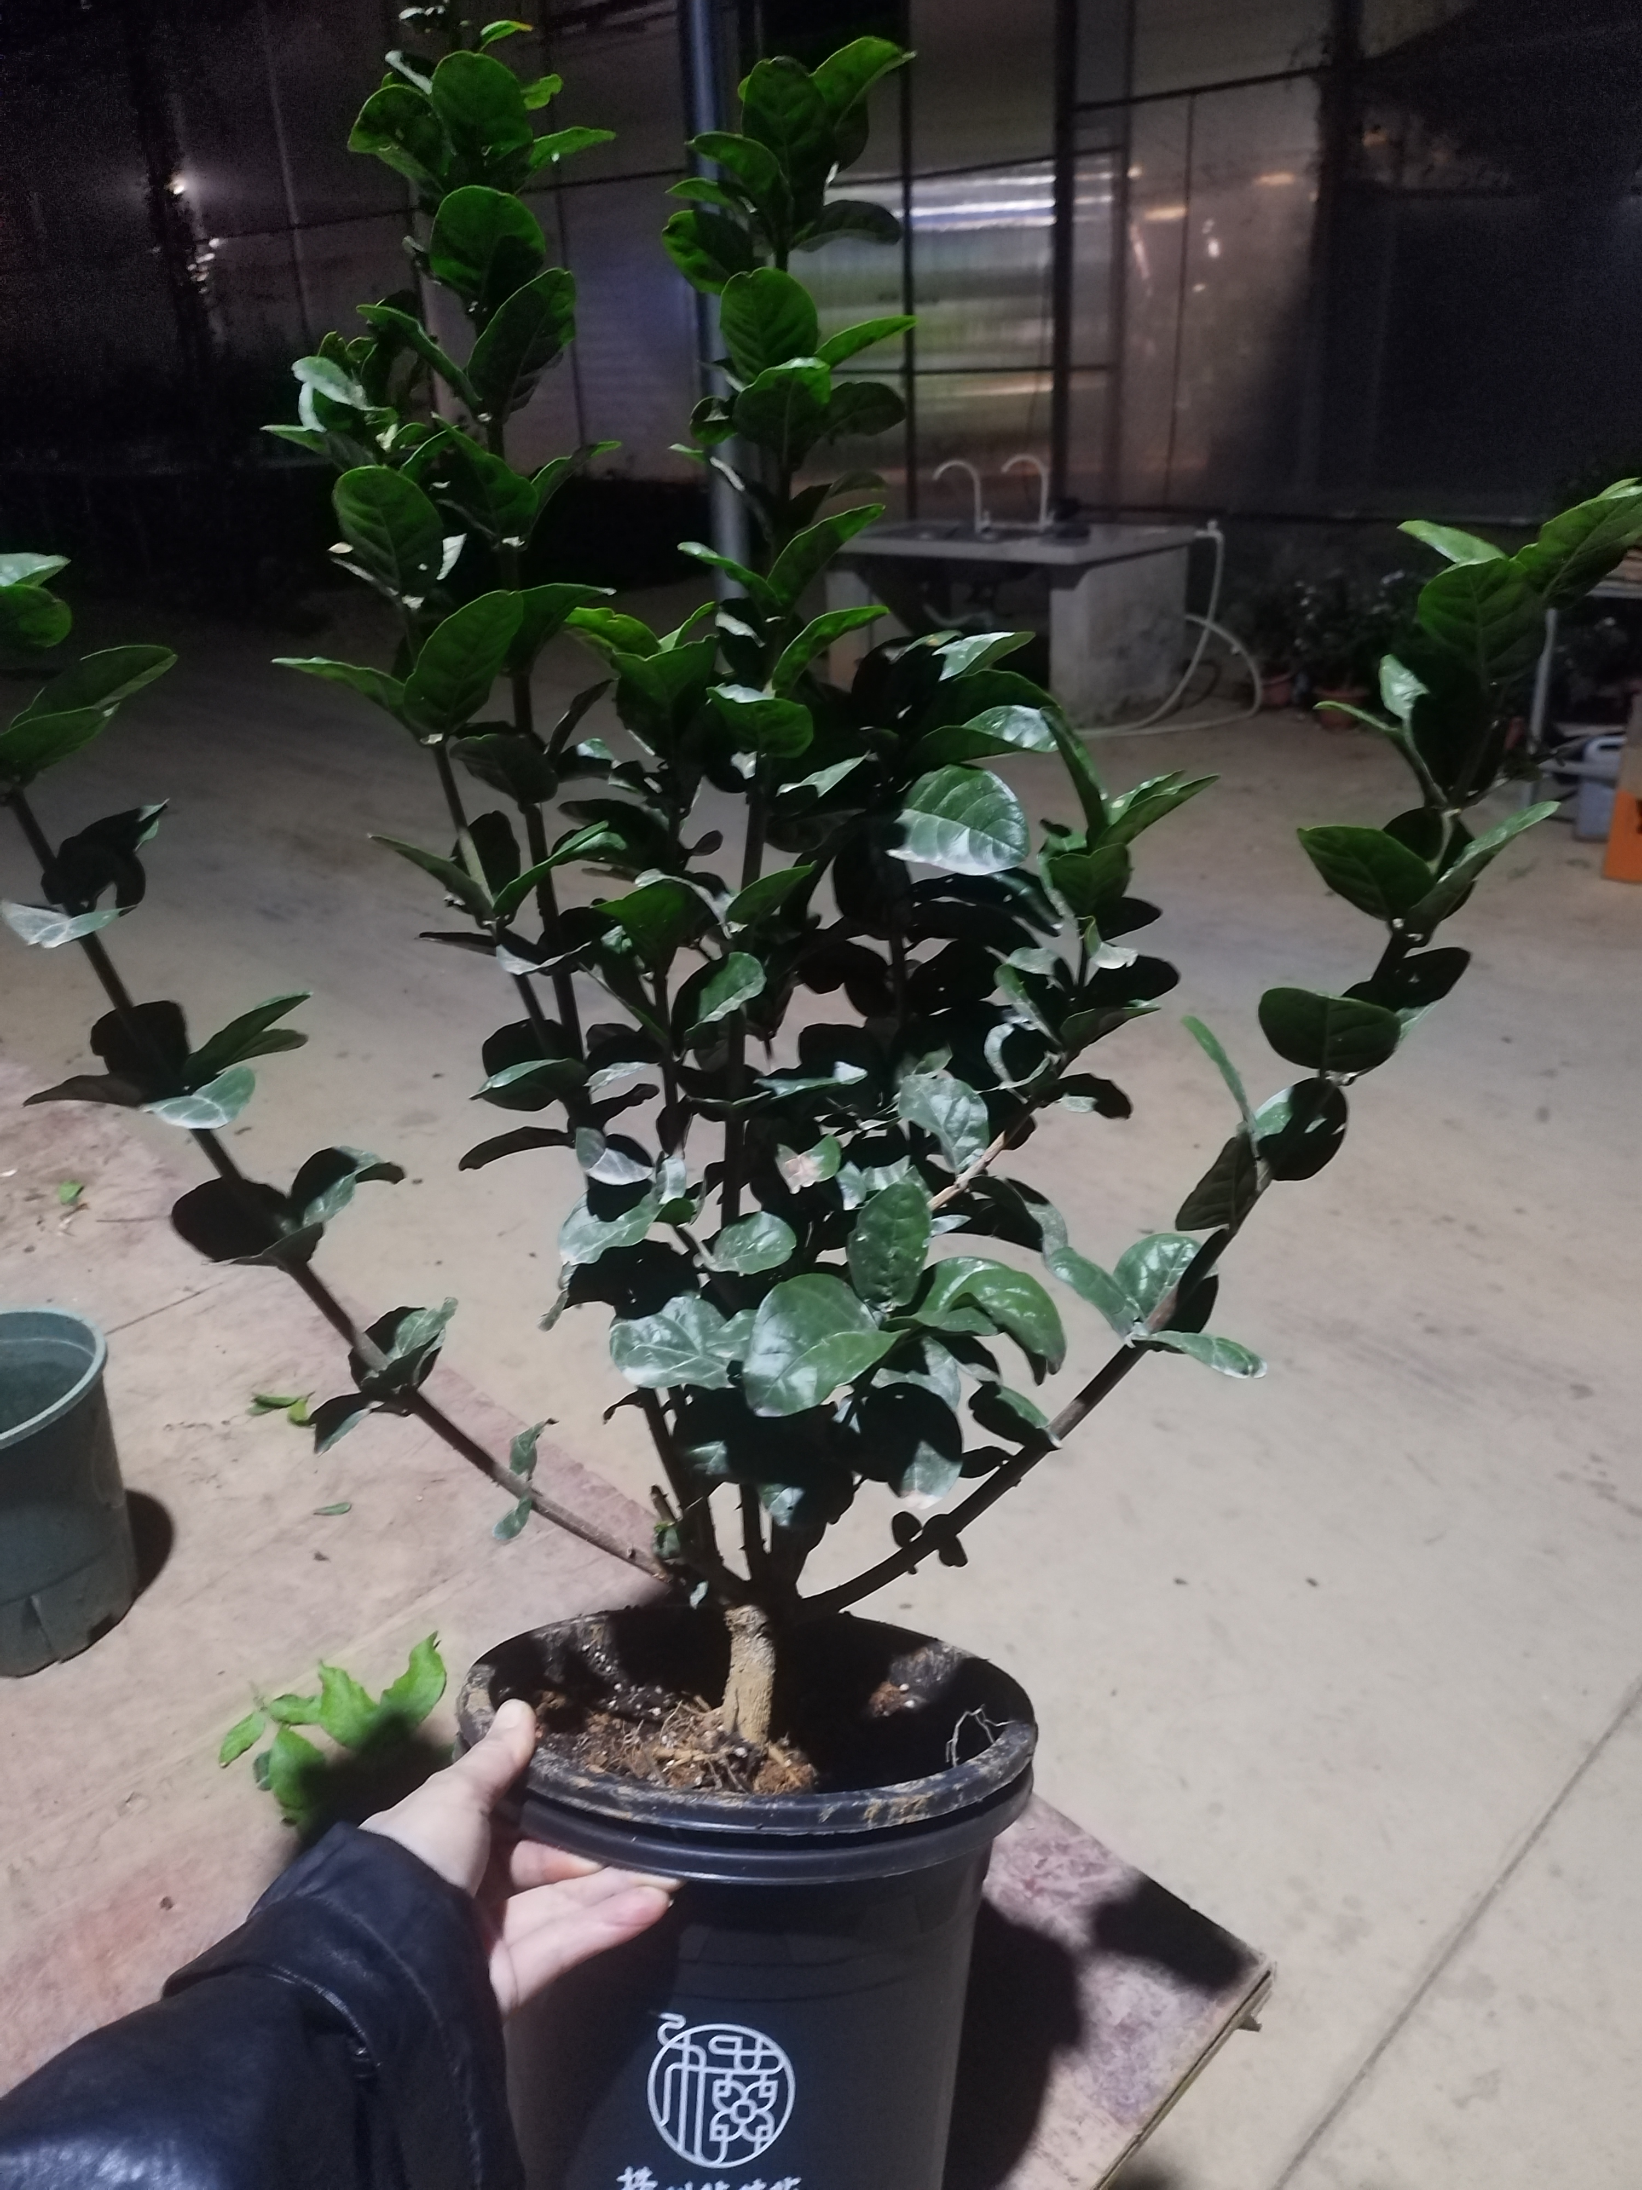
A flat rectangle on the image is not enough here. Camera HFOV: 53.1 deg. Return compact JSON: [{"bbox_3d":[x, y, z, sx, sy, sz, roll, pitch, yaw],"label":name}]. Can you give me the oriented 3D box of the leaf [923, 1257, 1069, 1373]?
[{"bbox_3d":[0.063,0.081,0.600,0.056,0.022,0.032,21,37,15],"label":"leaf"}]

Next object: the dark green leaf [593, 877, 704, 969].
[{"bbox_3d":[-0.071,-0.071,0.690,0.045,0.044,0.018,-11,38,5],"label":"dark green leaf"}]

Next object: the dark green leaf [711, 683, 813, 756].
[{"bbox_3d":[-0.022,-0.142,0.620,0.038,0.036,0.015,2,41,-2],"label":"dark green leaf"}]

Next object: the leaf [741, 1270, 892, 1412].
[{"bbox_3d":[0.000,0.107,0.700,0.066,0.026,0.054,-26,38,-10],"label":"leaf"}]

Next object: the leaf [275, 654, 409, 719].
[{"bbox_3d":[-0.218,-0.183,0.755,0.078,0.020,0.038,23,6,15],"label":"leaf"}]

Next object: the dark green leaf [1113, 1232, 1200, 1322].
[{"bbox_3d":[0.142,0.076,0.690,0.040,0.015,0.047,21,59,18],"label":"dark green leaf"}]

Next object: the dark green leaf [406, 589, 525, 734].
[{"bbox_3d":[-0.160,-0.193,0.735,0.044,0.074,0.022,29,18,1],"label":"dark green leaf"}]

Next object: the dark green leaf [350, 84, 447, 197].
[{"bbox_3d":[-0.195,-0.444,0.765,0.045,0.052,0.025,-29,0,24],"label":"dark green leaf"}]

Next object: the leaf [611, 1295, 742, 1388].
[{"bbox_3d":[-0.063,0.110,0.730,0.062,0.022,0.046,1,41,-8],"label":"leaf"}]

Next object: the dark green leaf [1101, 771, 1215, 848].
[{"bbox_3d":[0.139,-0.118,0.680,0.053,0.027,0.011,-28,60,12],"label":"dark green leaf"}]

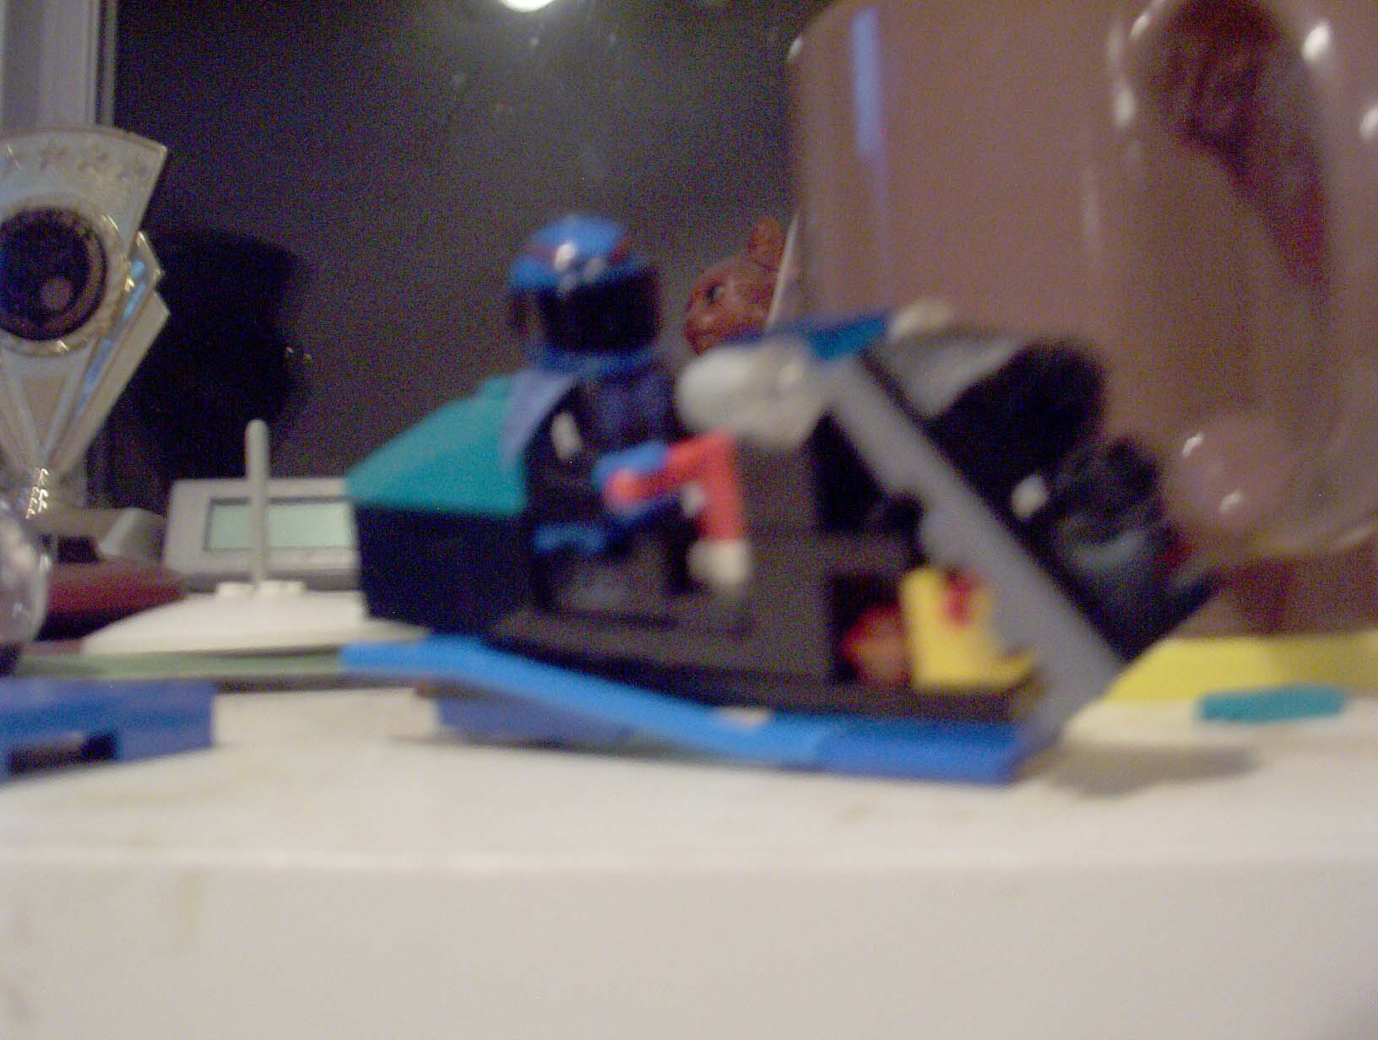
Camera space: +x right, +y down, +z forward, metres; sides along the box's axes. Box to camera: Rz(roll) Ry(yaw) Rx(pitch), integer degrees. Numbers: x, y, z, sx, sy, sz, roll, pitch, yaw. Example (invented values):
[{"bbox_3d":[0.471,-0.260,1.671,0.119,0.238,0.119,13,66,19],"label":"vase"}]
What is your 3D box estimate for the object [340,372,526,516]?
[{"bbox_3d":[-0.022,-0.007,0.140,0.016,0.011,0.016,2,8,-15],"label":"object"}]

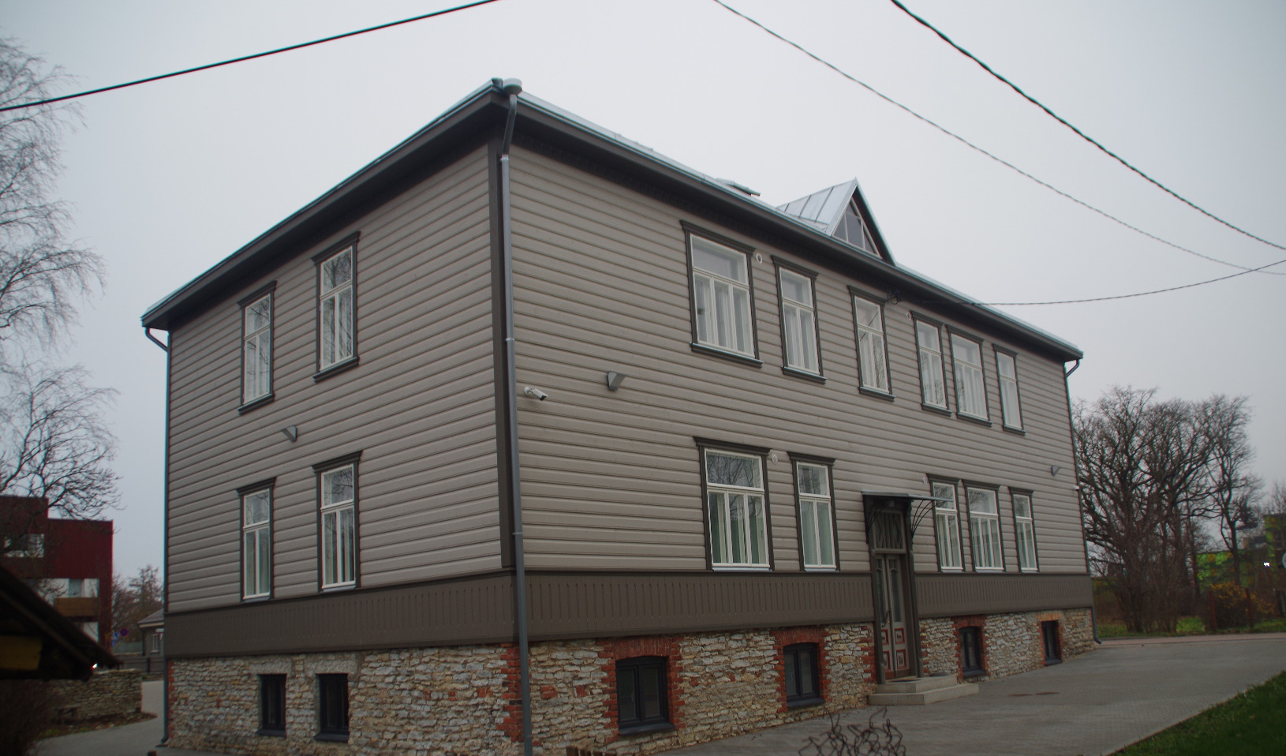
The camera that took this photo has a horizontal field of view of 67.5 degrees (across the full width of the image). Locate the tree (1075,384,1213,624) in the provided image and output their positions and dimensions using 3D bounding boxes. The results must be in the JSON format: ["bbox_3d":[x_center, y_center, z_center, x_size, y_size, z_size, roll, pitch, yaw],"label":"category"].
[{"bbox_3d":[19.095,5.003,37.000,5.400,9.200,5.200,-10,-15,26],"label":"tree"}]

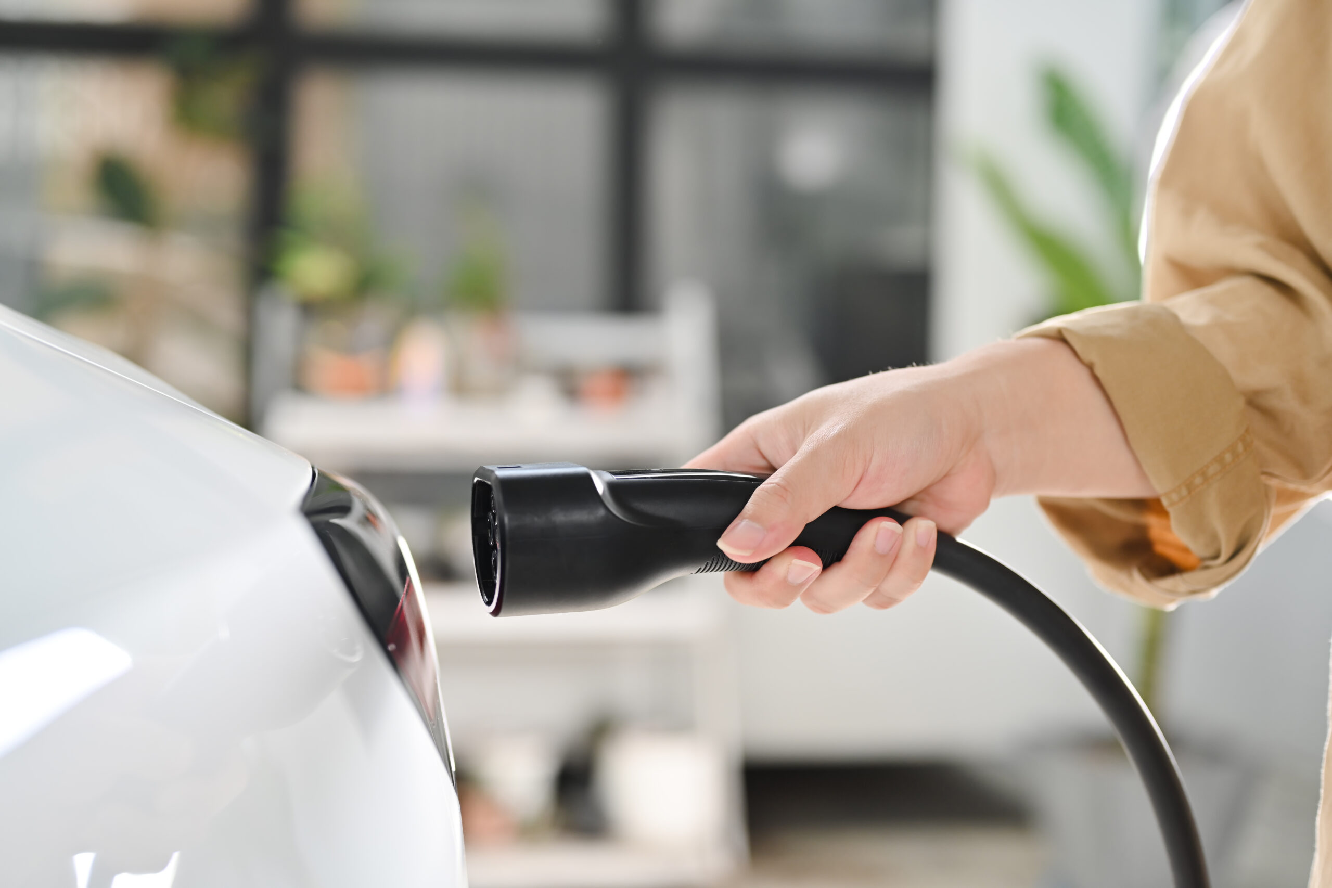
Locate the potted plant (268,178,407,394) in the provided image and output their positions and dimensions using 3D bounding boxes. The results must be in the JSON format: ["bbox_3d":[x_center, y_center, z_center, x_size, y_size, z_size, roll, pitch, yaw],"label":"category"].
[{"bbox_3d":[-0.513,-0.240,2.900,0.210,0.340,0.200,1,2,0],"label":"potted plant"}]

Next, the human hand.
[{"bbox_3d":[0.103,0.015,0.755,0.187,0.105,0.098,-6,2,0],"label":"human hand"}]

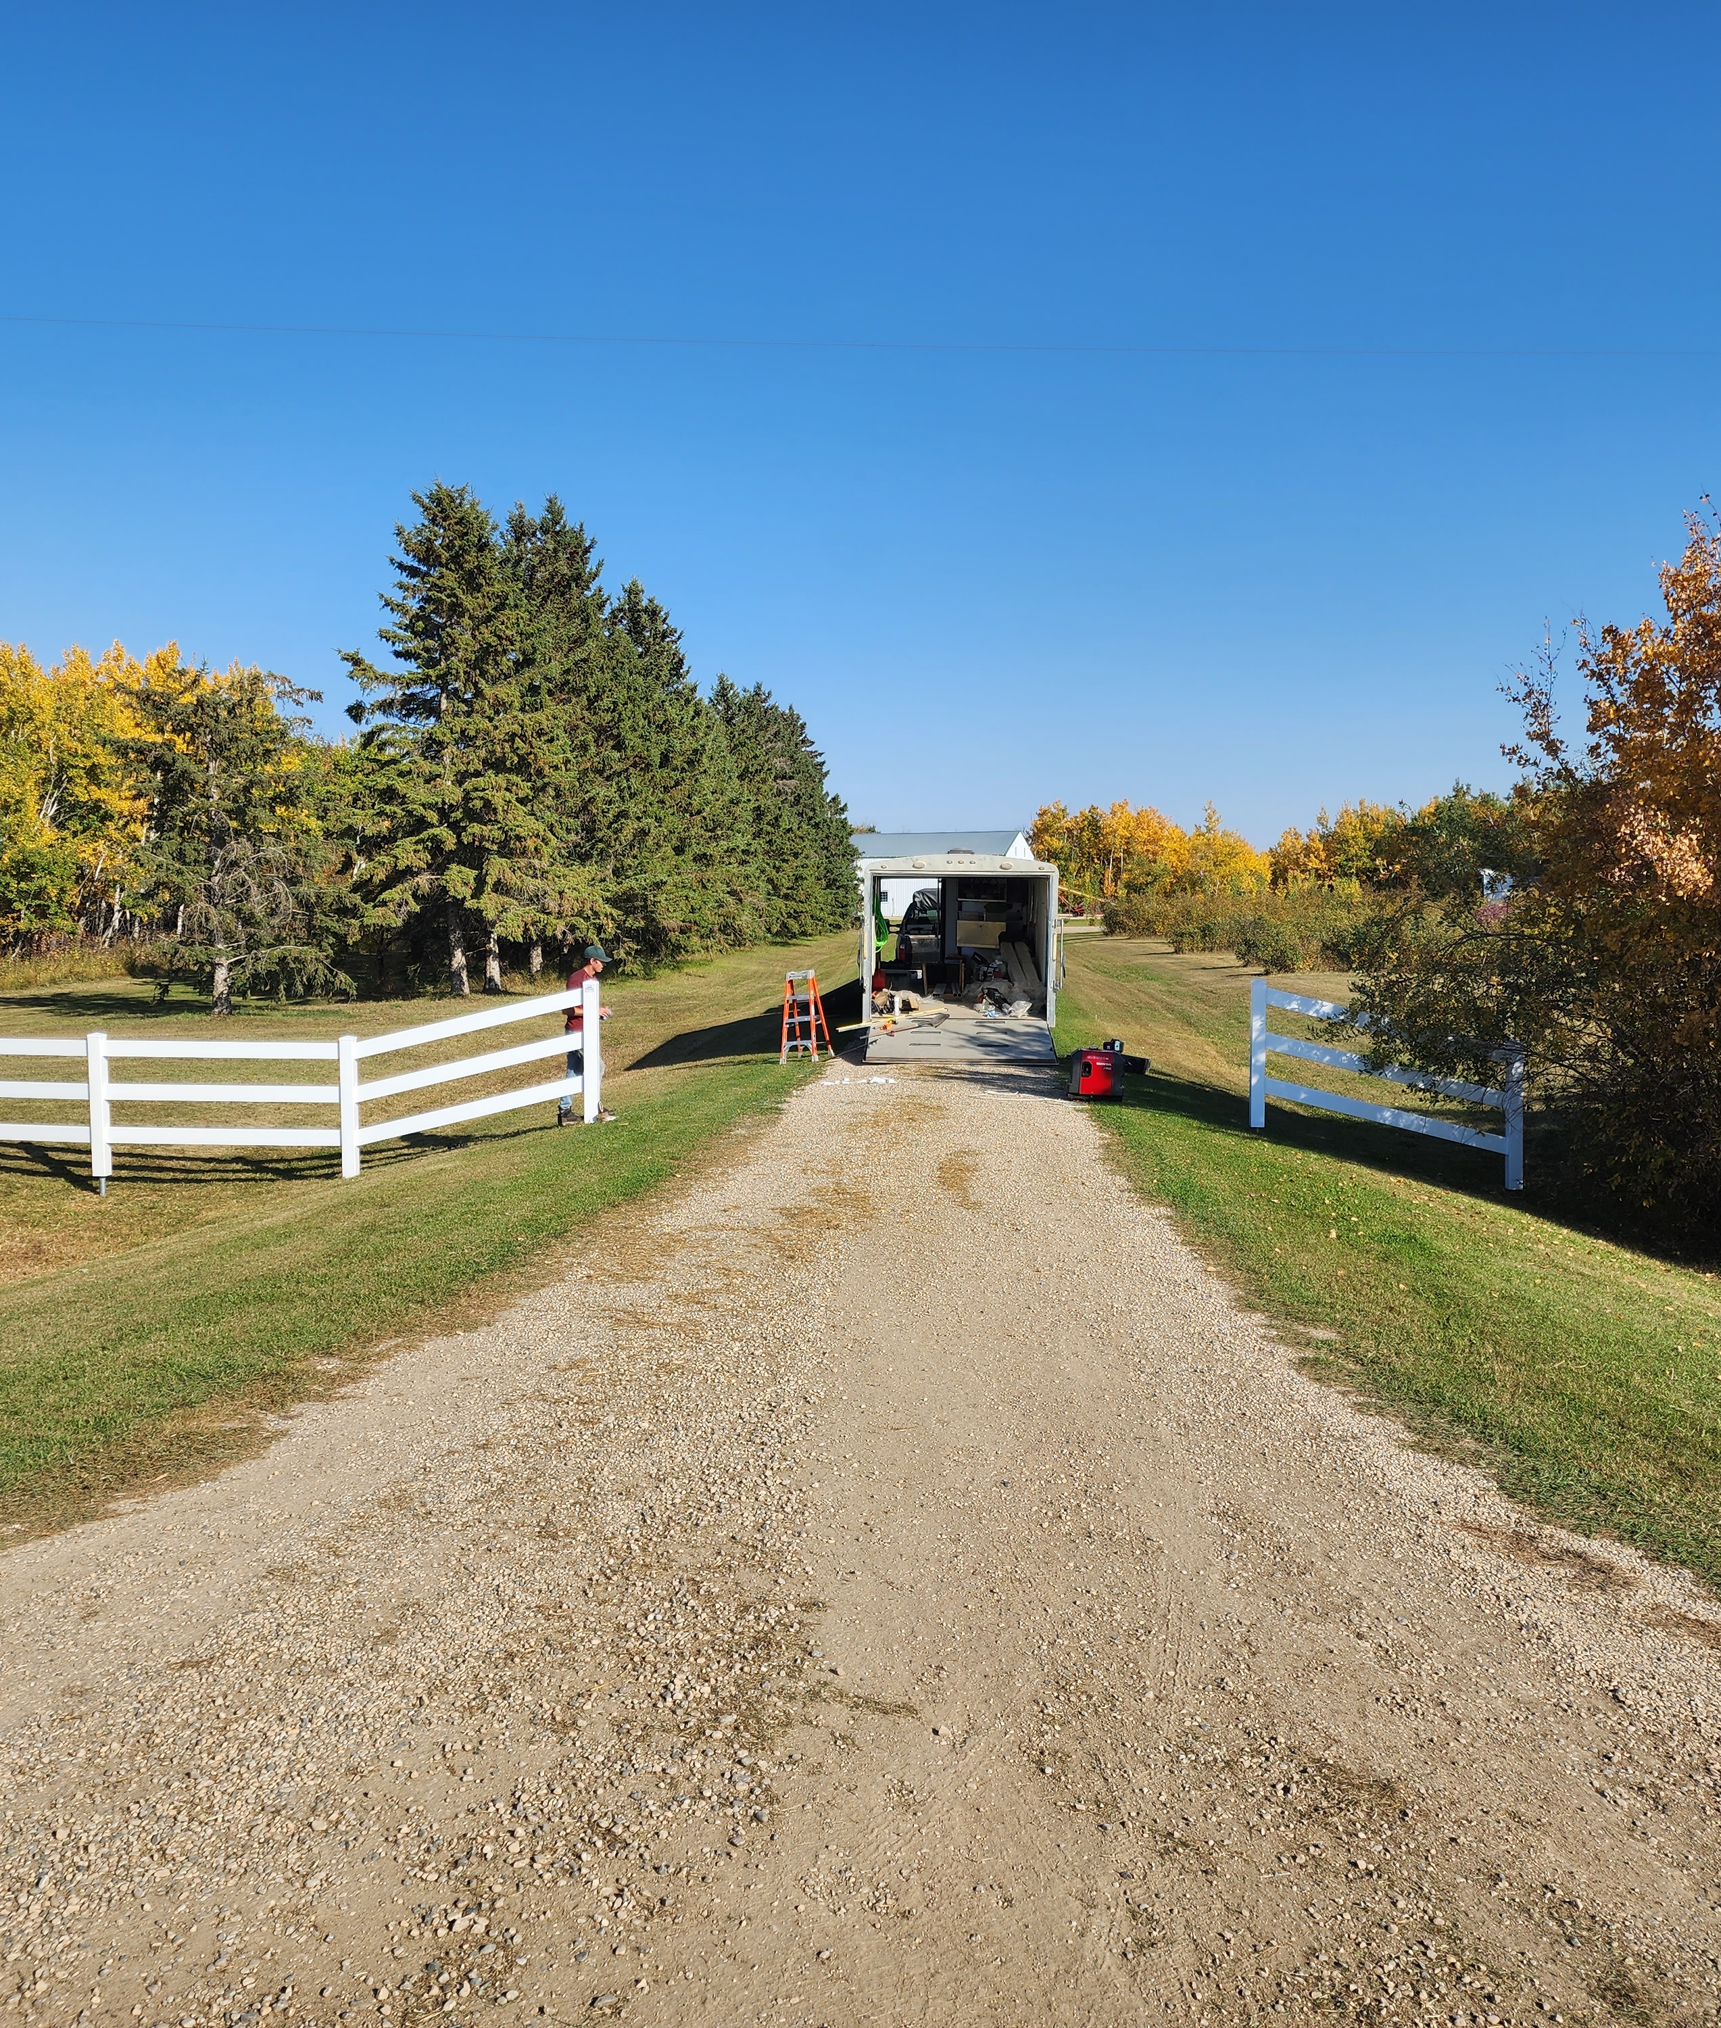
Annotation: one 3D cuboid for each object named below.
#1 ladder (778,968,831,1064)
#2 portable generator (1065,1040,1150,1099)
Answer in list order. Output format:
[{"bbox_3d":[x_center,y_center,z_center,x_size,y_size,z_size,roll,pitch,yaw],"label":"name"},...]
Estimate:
[{"bbox_3d":[-0.695,0.030,22.650,0.500,1.140,0.700,-2,5,19],"label":"ladder"},{"bbox_3d":[2.410,0.630,18.300,0.580,0.500,0.450,3,3,6],"label":"portable generator"}]

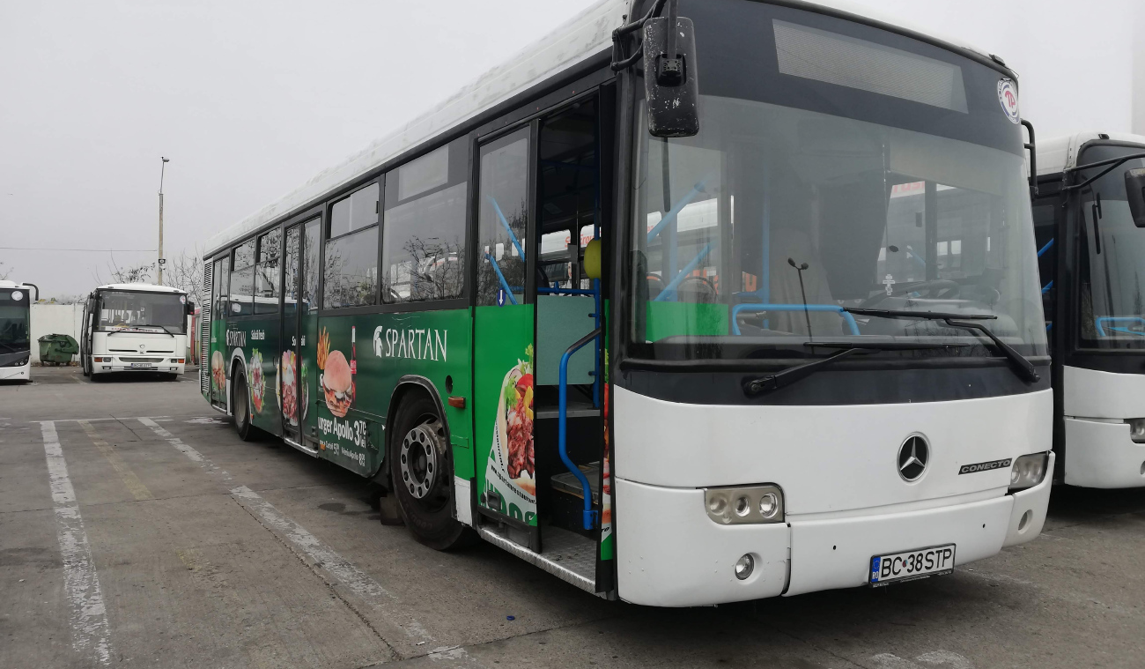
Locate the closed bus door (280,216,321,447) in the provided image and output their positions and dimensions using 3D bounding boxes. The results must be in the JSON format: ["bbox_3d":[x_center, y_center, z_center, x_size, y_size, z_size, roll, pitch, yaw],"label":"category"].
[{"bbox_3d":[-2.374,-0.014,7.871,0.100,1.950,1.300,1,0,-30],"label":"closed bus door"}]

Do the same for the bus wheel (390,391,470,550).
[{"bbox_3d":[-0.792,0.747,5.370,0.310,1.000,1.000,1,0,-37],"label":"bus wheel"}]

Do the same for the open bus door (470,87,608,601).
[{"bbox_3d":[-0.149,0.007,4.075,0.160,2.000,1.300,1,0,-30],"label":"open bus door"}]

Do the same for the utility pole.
[{"bbox_3d":[-20.206,-3.718,44.000,0.550,10.060,0.400,0,0,17],"label":"utility pole"}]

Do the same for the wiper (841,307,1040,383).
[{"bbox_3d":[1.652,0.052,3.918,1.370,0.320,0.120,1,0,-30],"label":"wiper"}]

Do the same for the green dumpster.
[{"bbox_3d":[-21.291,0.626,37.000,1.320,1.320,1.370,1,0,-45],"label":"green dumpster"}]

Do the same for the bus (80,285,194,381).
[{"bbox_3d":[-15.492,-0.058,31.094,2.520,3.030,11.600,1,0,-30],"label":"bus"}]

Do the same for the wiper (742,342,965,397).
[{"bbox_3d":[1.179,0.128,3.626,1.210,0.210,0.110,1,0,-30],"label":"wiper"}]

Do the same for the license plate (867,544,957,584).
[{"bbox_3d":[1.446,0.966,3.773,0.530,0.122,0.020,1,4,-30],"label":"license plate"}]

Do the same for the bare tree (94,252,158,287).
[{"bbox_3d":[-20.992,-1.273,42.000,3.000,5.150,3.000,1,0,-27],"label":"bare tree"}]

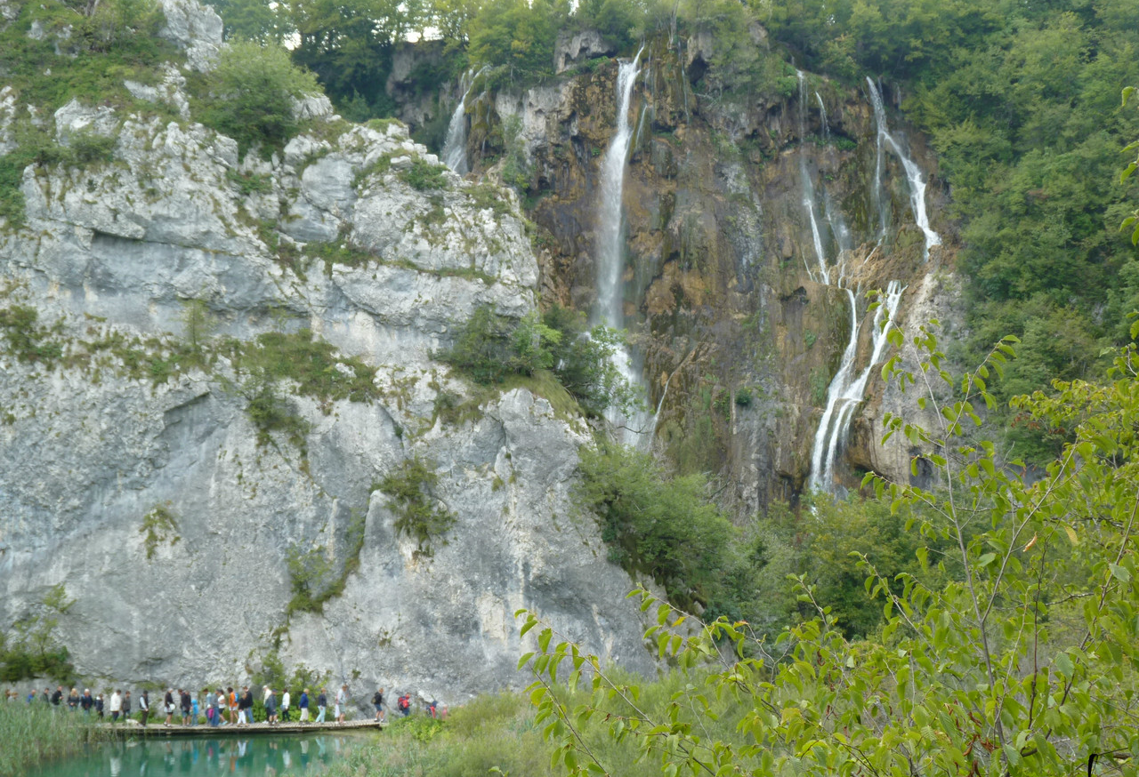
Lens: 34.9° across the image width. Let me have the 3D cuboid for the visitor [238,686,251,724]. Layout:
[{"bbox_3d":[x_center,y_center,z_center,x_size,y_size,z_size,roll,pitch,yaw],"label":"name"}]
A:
[{"bbox_3d":[-14.529,14.249,81.400,0.530,1.681,0.520,0,-5,-6],"label":"visitor"}]

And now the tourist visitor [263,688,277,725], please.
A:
[{"bbox_3d":[-13.363,14.259,81.000,0.550,1.653,0.530,1,-5,-8],"label":"tourist visitor"}]

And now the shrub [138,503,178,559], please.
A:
[{"bbox_3d":[-19.331,6.708,85.000,1.923,2.675,1.100,0,-5,0],"label":"shrub"}]

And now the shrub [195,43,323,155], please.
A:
[{"bbox_3d":[-17.185,-16.005,100.000,6.786,6.392,5.800,0,-5,0],"label":"shrub"}]

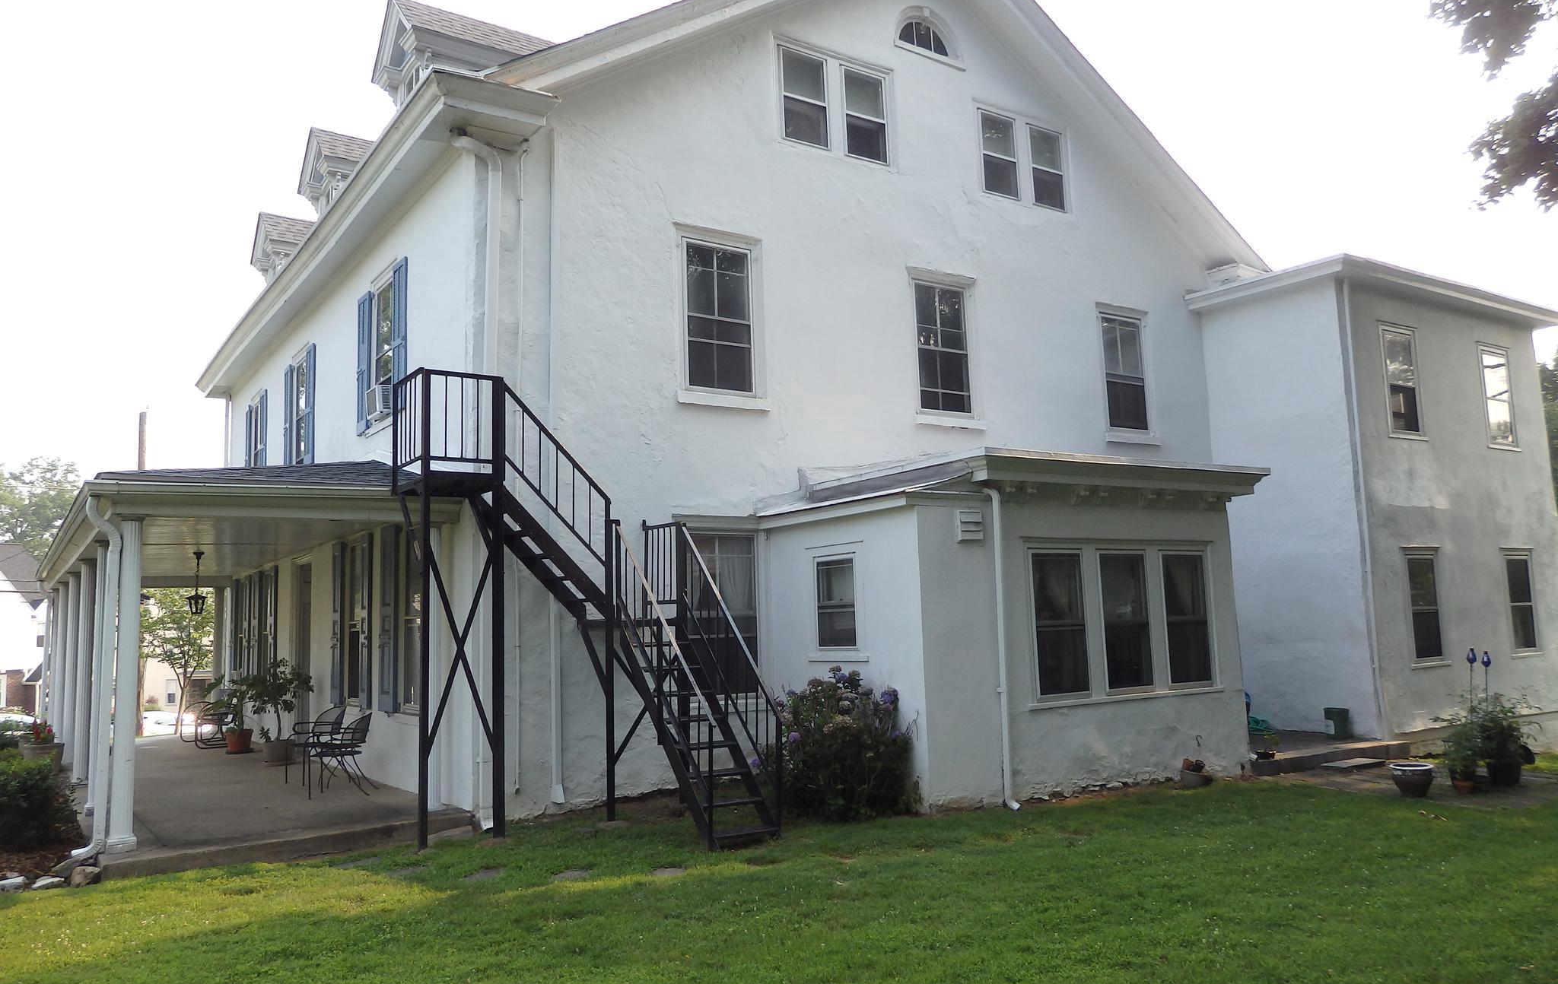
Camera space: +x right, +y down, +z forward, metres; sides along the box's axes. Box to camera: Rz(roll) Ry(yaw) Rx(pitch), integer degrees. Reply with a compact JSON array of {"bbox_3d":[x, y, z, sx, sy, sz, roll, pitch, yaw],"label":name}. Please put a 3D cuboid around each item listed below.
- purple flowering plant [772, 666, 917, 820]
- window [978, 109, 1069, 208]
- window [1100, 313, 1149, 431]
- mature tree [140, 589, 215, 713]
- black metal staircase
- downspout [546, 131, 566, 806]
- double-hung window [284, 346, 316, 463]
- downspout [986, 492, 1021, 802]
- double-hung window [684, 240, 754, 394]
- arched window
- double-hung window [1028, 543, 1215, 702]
[{"bbox_3d":[0.481,2.362,10.770,1.148,1.352,1.413,3,-8,-35],"label":"purple flowering plant"},{"bbox_3d":[3.447,-4.655,15.815,1.720,1.174,0.144,3,-8,-34],"label":"window"},{"bbox_3d":[5.176,-1.769,16.902,0.980,1.740,0.115,3,-8,-35],"label":"window"},{"bbox_3d":[-18.151,4.322,34.000,4.500,6.300,4.500,3,-8,-34],"label":"mature tree"},{"bbox_3d":[-1.705,0.929,9.799,2.596,4.058,2.482,3,-8,-34],"label":"black metal staircase"},{"bbox_3d":[-2.247,-0.337,11.427,0.097,6.917,0.097,3,-8,-35],"label":"downspout"},{"bbox_3d":[-7.363,-1.248,17.283,0.115,1.784,2.138,3,-8,-35],"label":"double-hung window"},{"bbox_3d":[2.213,1.509,11.098,0.214,3.157,0.203,3,-8,-34],"label":"downspout"},{"bbox_3d":[-0.690,-1.966,12.816,0.919,1.740,0.115,3,-8,-35],"label":"double-hung window"},{"bbox_3d":[1.923,-6.071,14.949,0.927,0.412,0.144,3,-8,-34],"label":"arched window"},{"bbox_3d":[3.758,1.368,12.136,2.987,1.586,0.144,3,-8,-34],"label":"double-hung window"}]

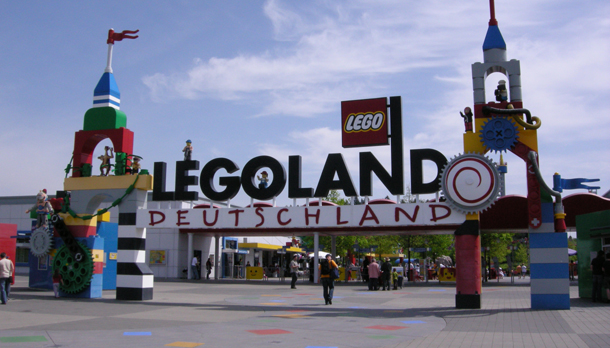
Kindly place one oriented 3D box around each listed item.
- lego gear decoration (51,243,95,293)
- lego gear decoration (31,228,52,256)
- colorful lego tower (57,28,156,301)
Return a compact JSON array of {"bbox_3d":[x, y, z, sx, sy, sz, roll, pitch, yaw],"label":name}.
[{"bbox_3d":[-9.266,3.770,25.344,1.980,1.980,0.350,-2,-8,18],"label":"lego gear decoration"},{"bbox_3d":[-10.960,2.863,26.393,1.200,1.240,0.300,-2,-8,18],"label":"lego gear decoration"},{"bbox_3d":[-8.047,-0.567,26.176,4.000,11.240,1.200,-2,-8,18],"label":"colorful lego tower"}]

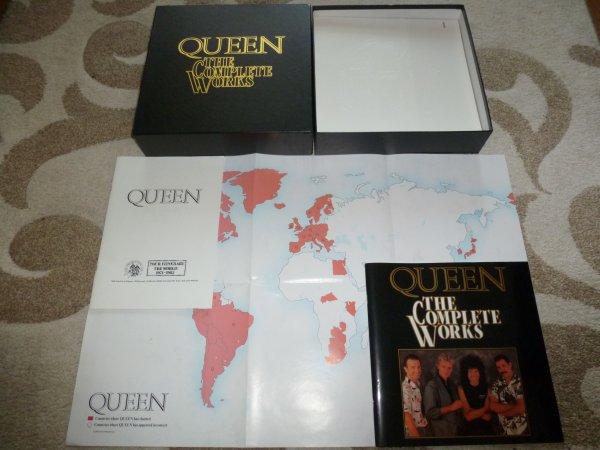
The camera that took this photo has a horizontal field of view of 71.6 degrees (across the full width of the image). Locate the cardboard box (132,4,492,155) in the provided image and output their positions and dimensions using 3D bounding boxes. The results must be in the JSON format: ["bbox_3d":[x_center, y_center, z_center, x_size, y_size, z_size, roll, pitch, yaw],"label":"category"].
[{"bbox_3d":[0.022,-0.301,0.846,0.650,0.072,0.326,-1,67,0],"label":"cardboard box"}]

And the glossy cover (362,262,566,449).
[{"bbox_3d":[0.254,0.194,0.670,0.279,0.008,0.281,0,67,0],"label":"glossy cover"}]

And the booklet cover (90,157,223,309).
[{"bbox_3d":[-0.251,0.003,0.754,0.207,0.006,0.297,0,67,0],"label":"booklet cover"}]

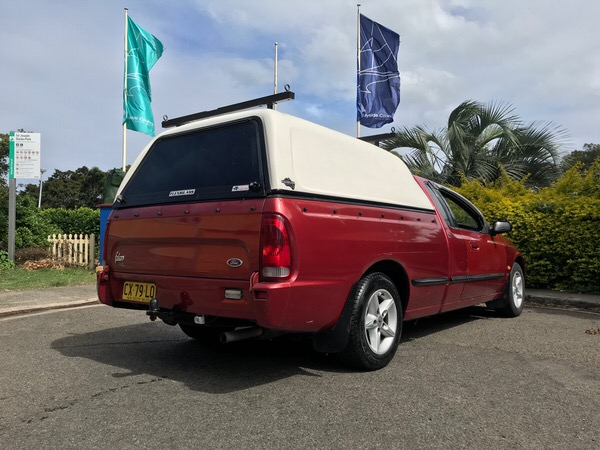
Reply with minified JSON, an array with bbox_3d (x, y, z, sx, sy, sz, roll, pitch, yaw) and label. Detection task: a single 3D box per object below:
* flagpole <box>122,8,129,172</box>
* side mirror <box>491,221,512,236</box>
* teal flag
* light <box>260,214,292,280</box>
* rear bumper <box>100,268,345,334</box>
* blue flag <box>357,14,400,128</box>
[{"bbox_3d":[-4.414,-2.153,12.178,0.090,6.670,0.090,1,-2,-20],"label":"flagpole"},{"bbox_3d":[2.059,0.039,4.955,0.210,0.160,0.130,-1,-3,40],"label":"side mirror"},{"bbox_3d":[-3.992,-3.764,12.300,1.030,3.000,0.400,1,-2,-18],"label":"teal flag"},{"bbox_3d":[-0.123,0.120,2.546,0.150,0.350,0.120,-1,-3,40],"label":"light"},{"bbox_3d":[-0.636,0.468,3.237,1.840,0.330,0.680,-1,-3,40],"label":"rear bumper"},{"bbox_3d":[1.990,-3.890,12.300,1.120,2.880,0.400,0,-2,9],"label":"blue flag"}]

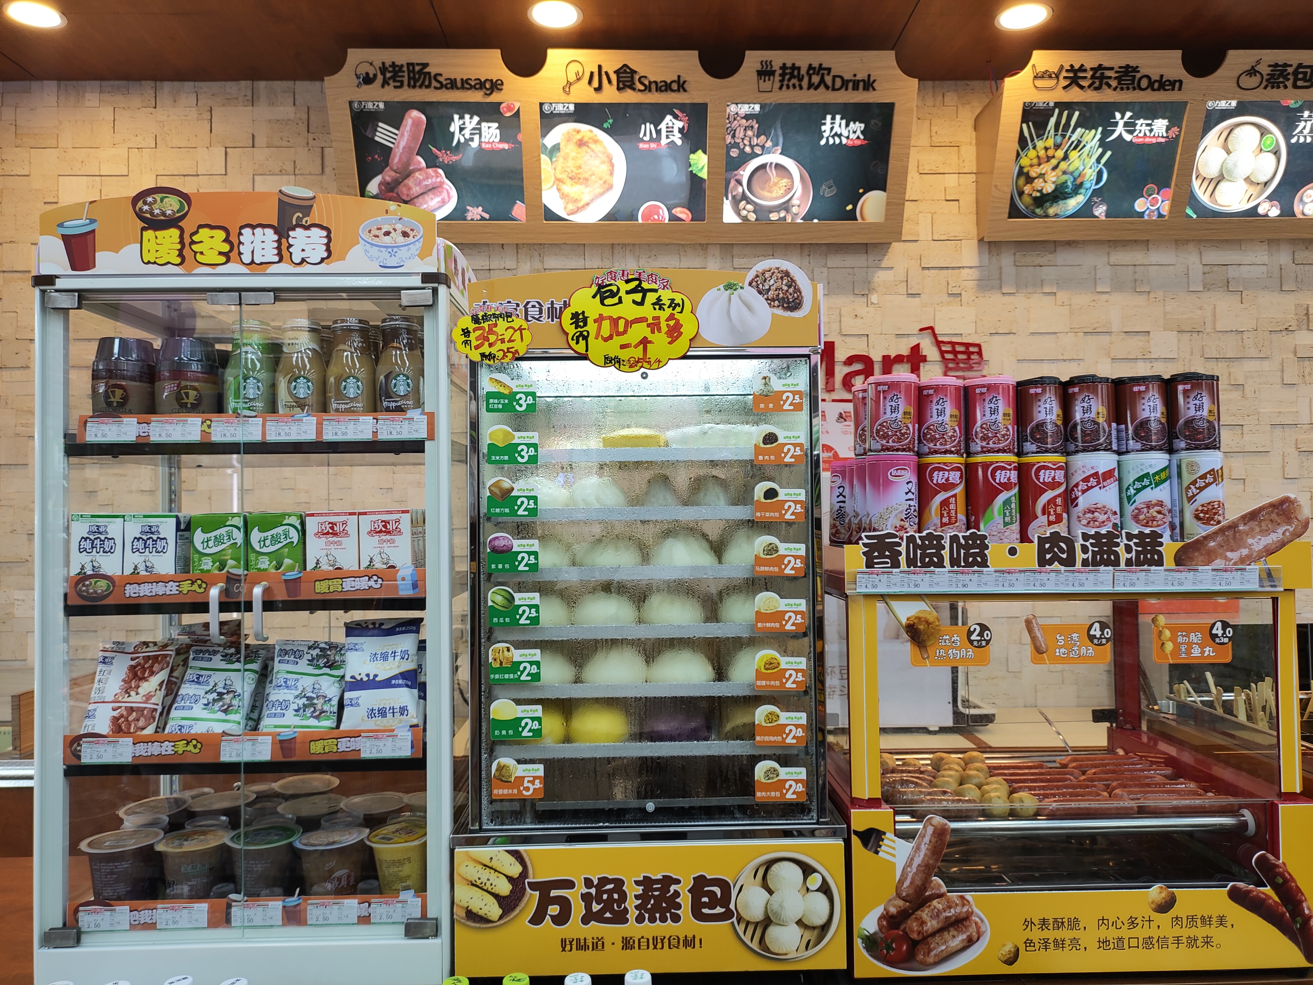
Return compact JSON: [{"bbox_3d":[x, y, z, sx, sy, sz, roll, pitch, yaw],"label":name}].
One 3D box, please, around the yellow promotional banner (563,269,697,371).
[{"bbox_3d":[-0.031,-0.205,1.132,0.163,0.122,0.010,-1,-1,-2],"label":"yellow promotional banner"}]

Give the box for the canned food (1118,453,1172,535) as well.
[{"bbox_3d":[0.646,0.008,1.261,0.067,0.118,0.067,-1,-1,-2],"label":"canned food"}]

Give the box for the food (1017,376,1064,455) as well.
[{"bbox_3d":[0.505,-0.099,1.259,0.066,0.103,0.066,-1,-1,-2],"label":"food"}]

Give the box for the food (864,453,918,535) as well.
[{"bbox_3d":[0.311,0.011,1.252,0.067,0.118,0.067,-1,-1,-2],"label":"food"}]

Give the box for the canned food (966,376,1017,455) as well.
[{"bbox_3d":[0.452,-0.101,1.283,0.067,0.104,0.067,-1,-1,-1],"label":"canned food"}]

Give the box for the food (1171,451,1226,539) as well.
[{"bbox_3d":[0.718,0.007,1.263,0.067,0.118,0.067,-1,-1,-2],"label":"food"}]

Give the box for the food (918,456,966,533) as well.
[{"bbox_3d":[0.388,0.014,1.295,0.067,0.122,0.067,-1,-1,-1],"label":"food"}]

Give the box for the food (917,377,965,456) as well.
[{"bbox_3d":[0.373,-0.098,1.255,0.066,0.103,0.066,-1,-1,-2],"label":"food"}]

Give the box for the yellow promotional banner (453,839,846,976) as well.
[{"bbox_3d":[-0.006,0.499,1.140,0.467,0.151,0.015,-1,-1,-2],"label":"yellow promotional banner"}]

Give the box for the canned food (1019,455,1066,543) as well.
[{"bbox_3d":[0.507,0.011,1.257,0.067,0.118,0.067,-1,-1,-2],"label":"canned food"}]

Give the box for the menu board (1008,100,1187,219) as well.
[{"bbox_3d":[1.153,-0.865,2.479,0.428,0.292,0.035,-1,20,-2],"label":"menu board"}]

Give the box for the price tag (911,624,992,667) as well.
[{"bbox_3d":[0.361,0.188,1.160,0.098,0.053,0.008,-1,-1,-1],"label":"price tag"}]

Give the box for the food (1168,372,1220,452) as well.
[{"bbox_3d":[0.726,-0.106,1.285,0.067,0.104,0.067,-1,-1,-1],"label":"food"}]

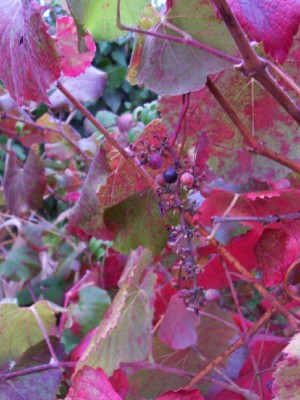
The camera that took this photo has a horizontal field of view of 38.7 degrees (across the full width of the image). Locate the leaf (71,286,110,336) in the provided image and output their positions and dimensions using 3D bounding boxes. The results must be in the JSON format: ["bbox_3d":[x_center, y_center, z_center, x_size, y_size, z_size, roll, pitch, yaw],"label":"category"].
[{"bbox_3d":[-0.065,0.124,0.480,0.049,0.055,0.020,0,6,0],"label":"leaf"}]

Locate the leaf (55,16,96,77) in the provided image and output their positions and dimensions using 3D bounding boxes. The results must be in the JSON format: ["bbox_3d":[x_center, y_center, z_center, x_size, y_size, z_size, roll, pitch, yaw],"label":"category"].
[{"bbox_3d":[-0.067,-0.138,0.385,0.039,0.055,0.018,-3,3,-6],"label":"leaf"}]

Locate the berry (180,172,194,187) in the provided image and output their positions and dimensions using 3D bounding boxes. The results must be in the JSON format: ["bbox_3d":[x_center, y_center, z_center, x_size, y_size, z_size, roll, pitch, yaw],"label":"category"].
[{"bbox_3d":[0.033,-0.017,0.370,0.012,0.013,0.012,-2,10,0],"label":"berry"}]

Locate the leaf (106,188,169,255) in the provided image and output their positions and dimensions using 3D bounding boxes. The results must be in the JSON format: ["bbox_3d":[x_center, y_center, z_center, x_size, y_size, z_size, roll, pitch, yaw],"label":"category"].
[{"bbox_3d":[-0.011,0.020,0.390,0.060,0.061,0.025,-3,3,0],"label":"leaf"}]

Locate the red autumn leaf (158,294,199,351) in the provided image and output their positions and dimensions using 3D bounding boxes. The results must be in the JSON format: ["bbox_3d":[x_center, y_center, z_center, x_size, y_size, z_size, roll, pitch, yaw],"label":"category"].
[{"bbox_3d":[0.026,0.110,0.385,0.036,0.051,0.012,-3,3,0],"label":"red autumn leaf"}]

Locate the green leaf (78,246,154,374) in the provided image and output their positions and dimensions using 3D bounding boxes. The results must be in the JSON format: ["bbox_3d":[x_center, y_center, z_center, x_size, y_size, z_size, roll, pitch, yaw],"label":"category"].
[{"bbox_3d":[-0.028,0.103,0.380,0.064,0.123,0.030,17,3,-5],"label":"green leaf"}]

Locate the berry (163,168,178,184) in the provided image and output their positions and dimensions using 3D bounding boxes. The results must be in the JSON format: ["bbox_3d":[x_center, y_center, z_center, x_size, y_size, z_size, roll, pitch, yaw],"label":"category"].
[{"bbox_3d":[0.018,-0.021,0.370,0.013,0.013,0.013,-2,10,0],"label":"berry"}]

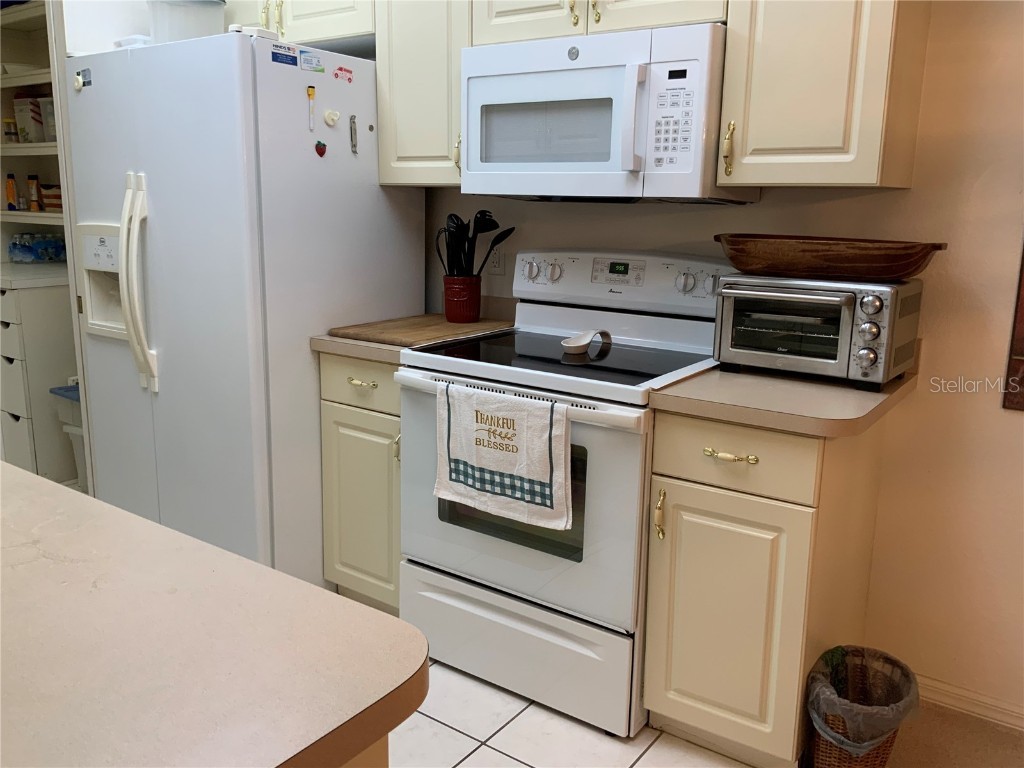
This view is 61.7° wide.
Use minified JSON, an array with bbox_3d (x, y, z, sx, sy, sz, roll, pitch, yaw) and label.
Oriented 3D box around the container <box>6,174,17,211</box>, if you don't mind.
[{"bbox_3d":[-2.703,-1.031,4.622,0.052,0.190,0.052,9,15,34],"label":"container"}]

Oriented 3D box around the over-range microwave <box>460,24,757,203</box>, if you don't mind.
[{"bbox_3d":[0.259,-0.711,2.368,0.751,0.406,0.410,9,15,34],"label":"over-range microwave"}]

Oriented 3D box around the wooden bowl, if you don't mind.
[{"bbox_3d":[0.793,-0.323,2.200,0.578,0.104,0.310,9,14,34],"label":"wooden bowl"}]

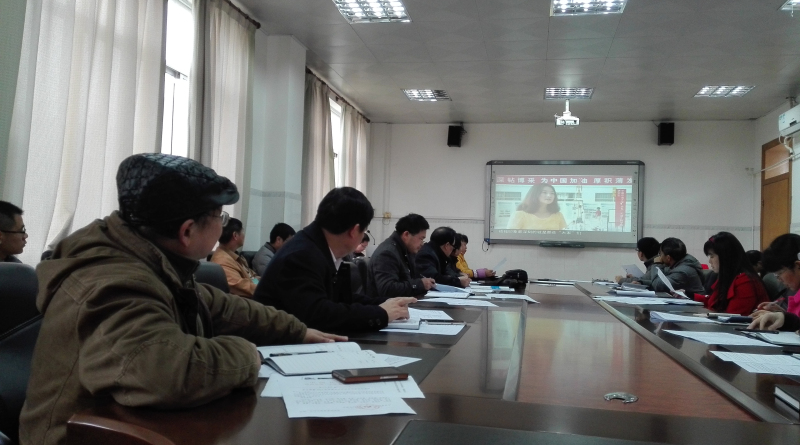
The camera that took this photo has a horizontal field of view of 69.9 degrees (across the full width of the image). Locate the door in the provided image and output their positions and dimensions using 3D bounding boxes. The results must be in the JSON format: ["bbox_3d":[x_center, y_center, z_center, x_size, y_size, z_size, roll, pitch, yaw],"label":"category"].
[{"bbox_3d":[4.948,0.219,7.491,0.080,2.651,0.950,2,-3,13],"label":"door"}]

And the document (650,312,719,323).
[{"bbox_3d":[1.121,0.377,2.269,0.210,0.022,0.250,2,-3,13],"label":"document"}]

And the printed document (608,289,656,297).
[{"bbox_3d":[1.542,0.463,3.801,0.275,0.030,0.210,2,-3,13],"label":"printed document"}]

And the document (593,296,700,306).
[{"bbox_3d":[1.385,0.437,3.191,0.490,0.012,0.300,2,-3,5],"label":"document"}]

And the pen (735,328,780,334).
[{"bbox_3d":[1.188,0.363,1.905,0.135,0.012,0.012,1,-3,29],"label":"pen"}]

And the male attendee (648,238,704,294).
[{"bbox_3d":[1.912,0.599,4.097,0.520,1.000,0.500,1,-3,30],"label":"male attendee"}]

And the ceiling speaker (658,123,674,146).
[{"bbox_3d":[3.789,-1.248,8.156,0.205,0.310,0.200,2,-3,13],"label":"ceiling speaker"}]

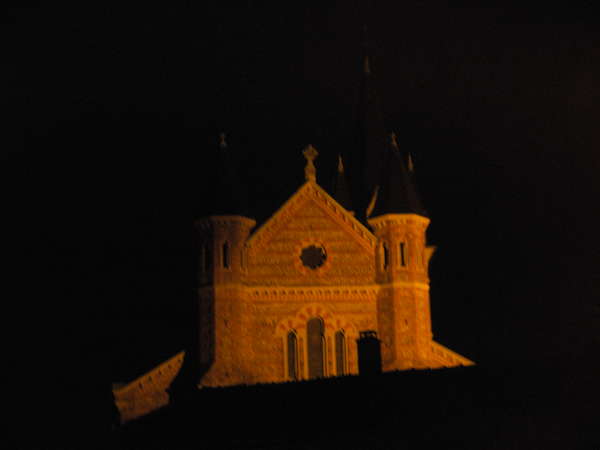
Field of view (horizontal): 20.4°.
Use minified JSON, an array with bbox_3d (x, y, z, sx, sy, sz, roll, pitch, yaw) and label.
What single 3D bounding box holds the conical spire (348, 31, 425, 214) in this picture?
[{"bbox_3d":[5.040,-6.354,102.464,4.500,12.050,4.500,-3,-14,3],"label":"conical spire"}]

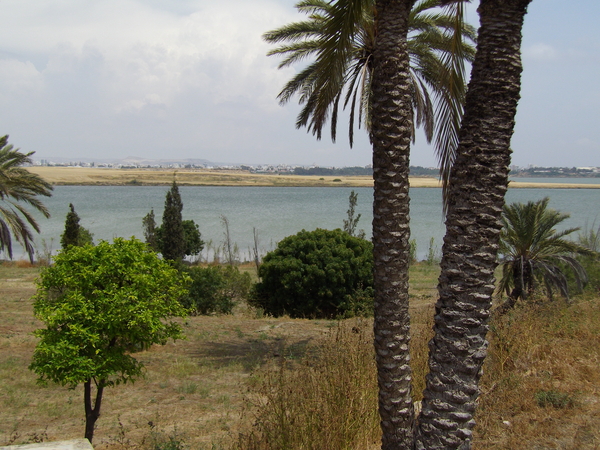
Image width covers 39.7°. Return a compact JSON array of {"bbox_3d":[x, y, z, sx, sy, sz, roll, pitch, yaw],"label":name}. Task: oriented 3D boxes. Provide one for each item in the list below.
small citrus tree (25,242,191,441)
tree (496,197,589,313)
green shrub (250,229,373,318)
[{"bbox_3d":[-2.690,1.640,11.700,2.200,2.850,2.150,0,4,0],"label":"small citrus tree"},{"bbox_3d":[6.300,0.780,22.000,2.900,3.000,2.800,0,4,0],"label":"tree"},{"bbox_3d":[0.420,1.250,22.600,3.500,2.350,3.200,0,4,0],"label":"green shrub"}]

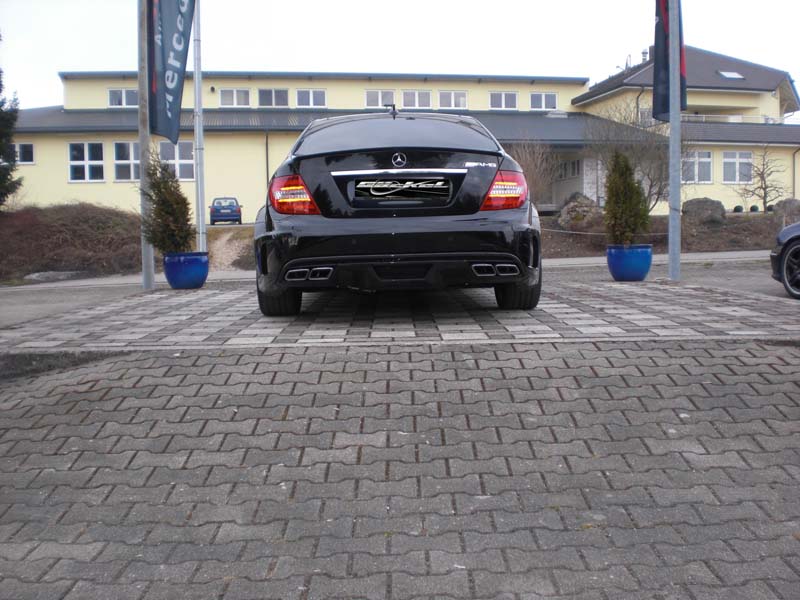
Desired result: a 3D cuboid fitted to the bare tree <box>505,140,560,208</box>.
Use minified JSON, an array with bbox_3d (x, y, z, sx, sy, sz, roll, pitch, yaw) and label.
[{"bbox_3d":[4.492,-4.185,30.000,1.900,2.450,1.800,0,5,9],"label":"bare tree"}]

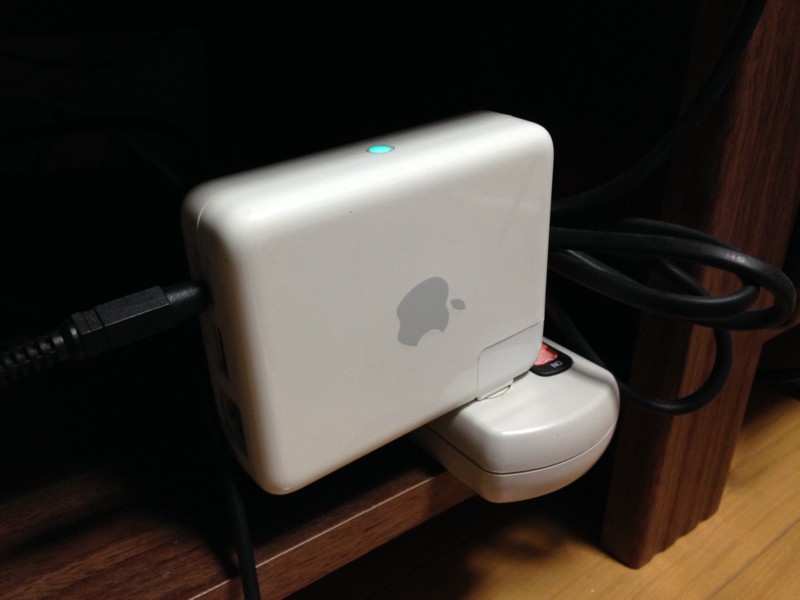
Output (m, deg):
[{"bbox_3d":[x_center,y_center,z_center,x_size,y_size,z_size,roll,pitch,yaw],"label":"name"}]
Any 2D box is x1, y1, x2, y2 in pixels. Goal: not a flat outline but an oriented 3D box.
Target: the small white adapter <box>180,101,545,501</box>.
[{"bbox_3d":[-0.003,-0.002,0.195,0.094,0.075,0.029,-22,34,-31],"label":"small white adapter"}]

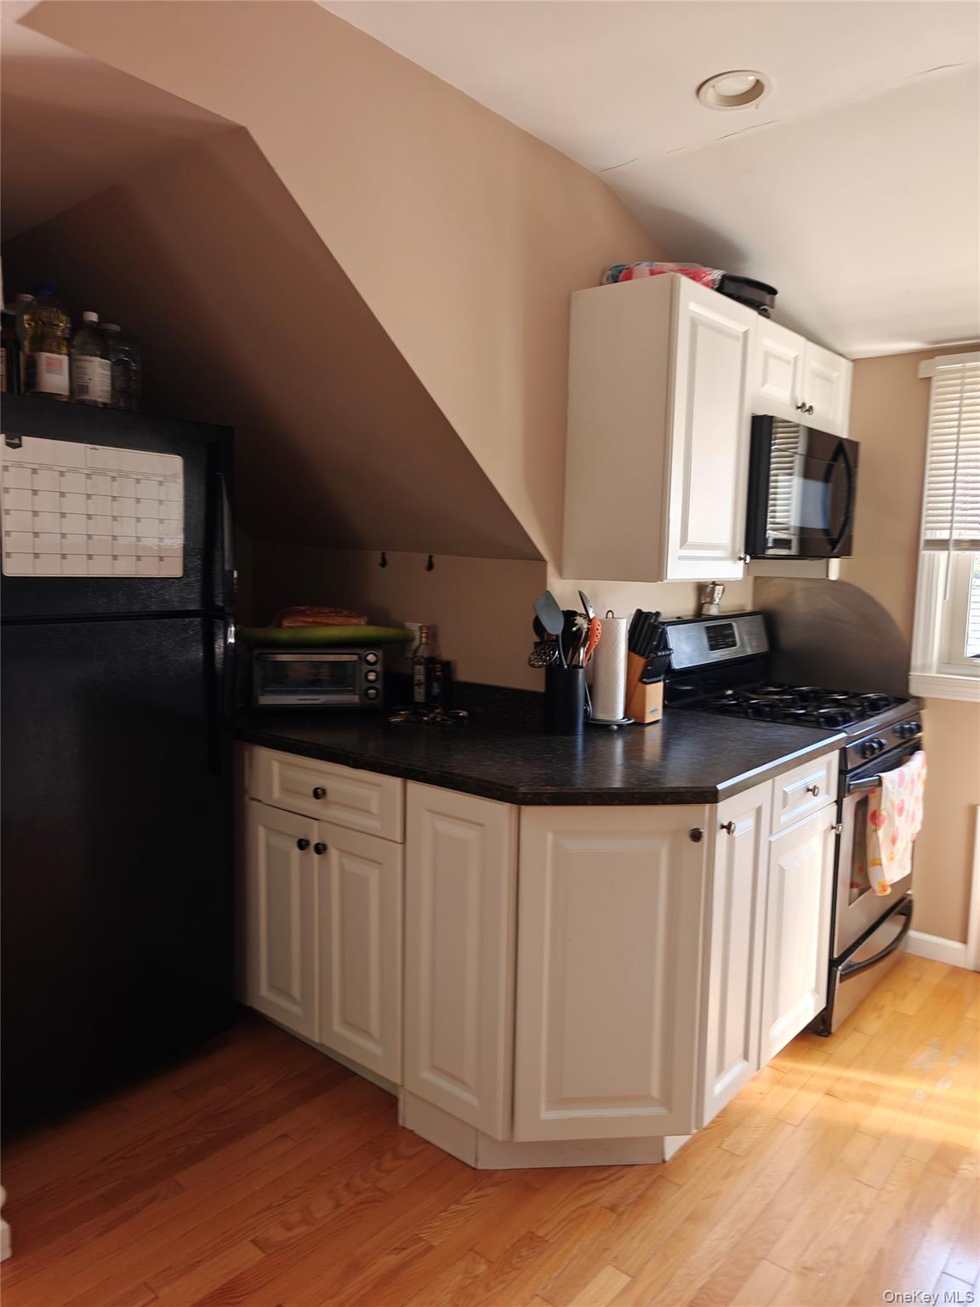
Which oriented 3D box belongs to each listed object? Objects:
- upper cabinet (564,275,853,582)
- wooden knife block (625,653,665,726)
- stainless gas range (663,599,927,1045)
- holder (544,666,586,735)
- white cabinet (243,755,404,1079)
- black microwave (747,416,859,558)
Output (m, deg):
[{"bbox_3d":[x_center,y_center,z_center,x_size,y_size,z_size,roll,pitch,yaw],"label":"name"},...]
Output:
[{"bbox_3d":[0.756,-0.632,2.805,0.335,0.769,1.240,6,8,41],"label":"upper cabinet"},{"bbox_3d":[0.465,0.101,2.700,0.128,0.212,0.095,6,8,41],"label":"wooden knife block"},{"bbox_3d":[1.036,0.493,2.995,0.685,1.210,0.745,6,8,41],"label":"stainless gas range"},{"bbox_3d":[0.222,0.137,2.473,0.120,0.185,0.120,1,6,0],"label":"holder"},{"bbox_3d":[-0.290,0.655,2.557,0.625,0.797,0.580,5,8,38],"label":"white cabinet"},{"bbox_3d":[0.921,-0.534,2.963,0.390,0.413,0.740,6,8,41],"label":"black microwave"}]

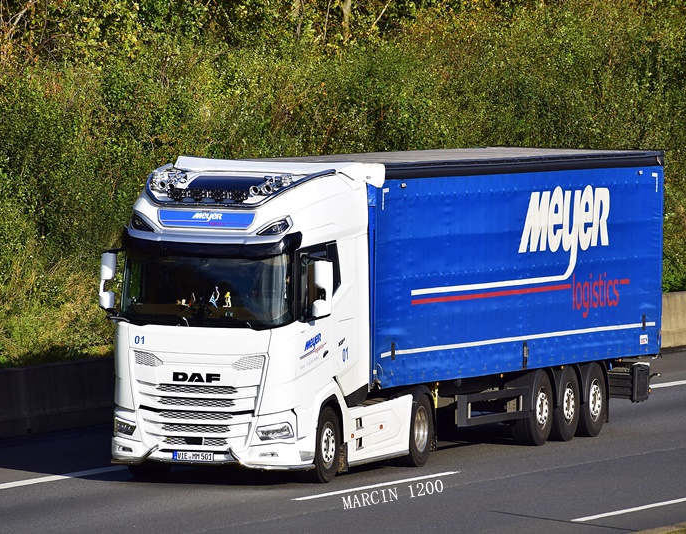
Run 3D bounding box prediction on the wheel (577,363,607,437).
[{"bbox_3d":[3.405,1.884,99.227,0.389,1.060,1.060,1,2,18],"label":"wheel"}]

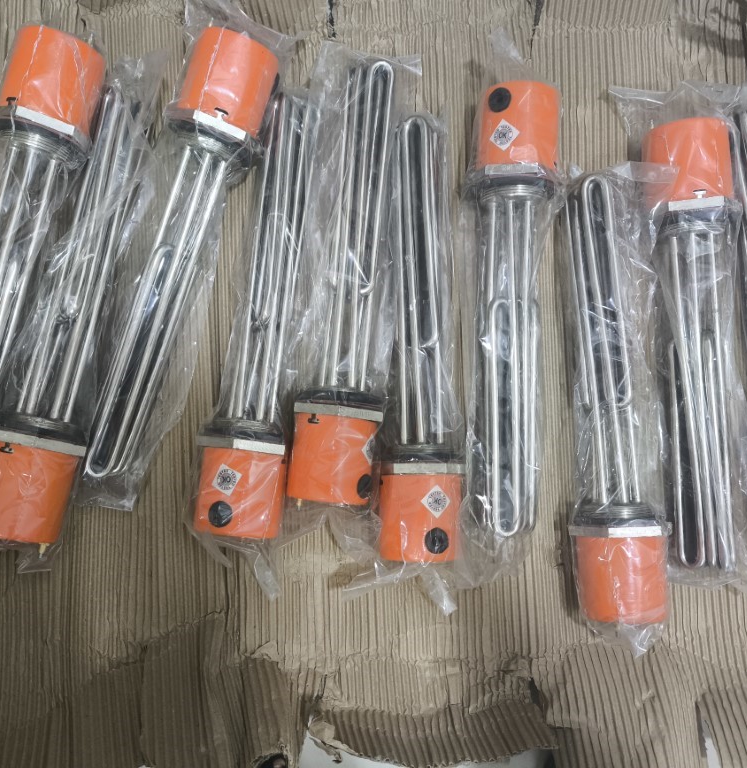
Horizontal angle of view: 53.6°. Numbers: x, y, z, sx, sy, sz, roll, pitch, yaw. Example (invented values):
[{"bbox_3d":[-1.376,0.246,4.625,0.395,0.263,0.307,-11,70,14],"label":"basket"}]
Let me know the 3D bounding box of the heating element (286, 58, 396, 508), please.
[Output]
[{"bbox_3d":[-0.021,-0.093,0.674,0.086,0.078,0.399,5,84,0],"label":"heating element"}]

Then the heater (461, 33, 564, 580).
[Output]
[{"bbox_3d":[0.125,-0.075,0.672,0.093,0.079,0.506,1,86,0],"label":"heater"}]

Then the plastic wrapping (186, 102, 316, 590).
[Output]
[{"bbox_3d":[-0.102,-0.041,0.669,0.092,0.079,0.468,7,86,0],"label":"plastic wrapping"}]

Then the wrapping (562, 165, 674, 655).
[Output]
[{"bbox_3d":[0.224,0.022,0.671,0.119,0.079,0.454,-1,86,0],"label":"wrapping"}]

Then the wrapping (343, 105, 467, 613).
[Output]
[{"bbox_3d":[0.031,-0.021,0.674,0.113,0.079,0.465,0,86,0],"label":"wrapping"}]

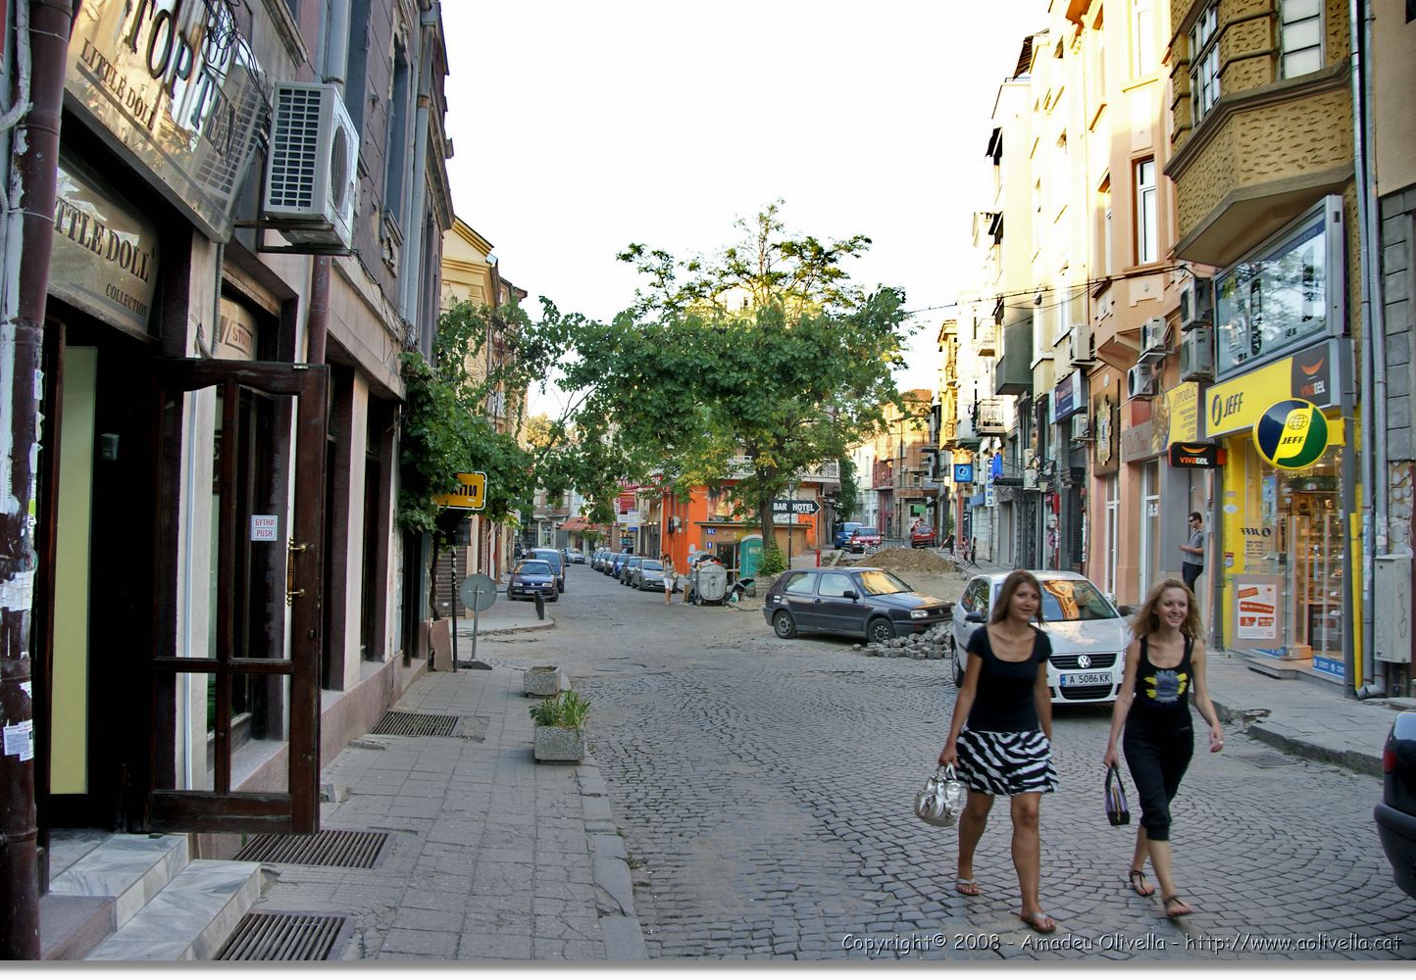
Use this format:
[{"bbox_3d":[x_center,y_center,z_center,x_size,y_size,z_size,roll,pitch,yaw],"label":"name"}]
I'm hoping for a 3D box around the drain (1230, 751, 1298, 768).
[{"bbox_3d":[4.610,2.240,9.170,0.410,0.040,0.530,0,-2,3],"label":"drain"}]

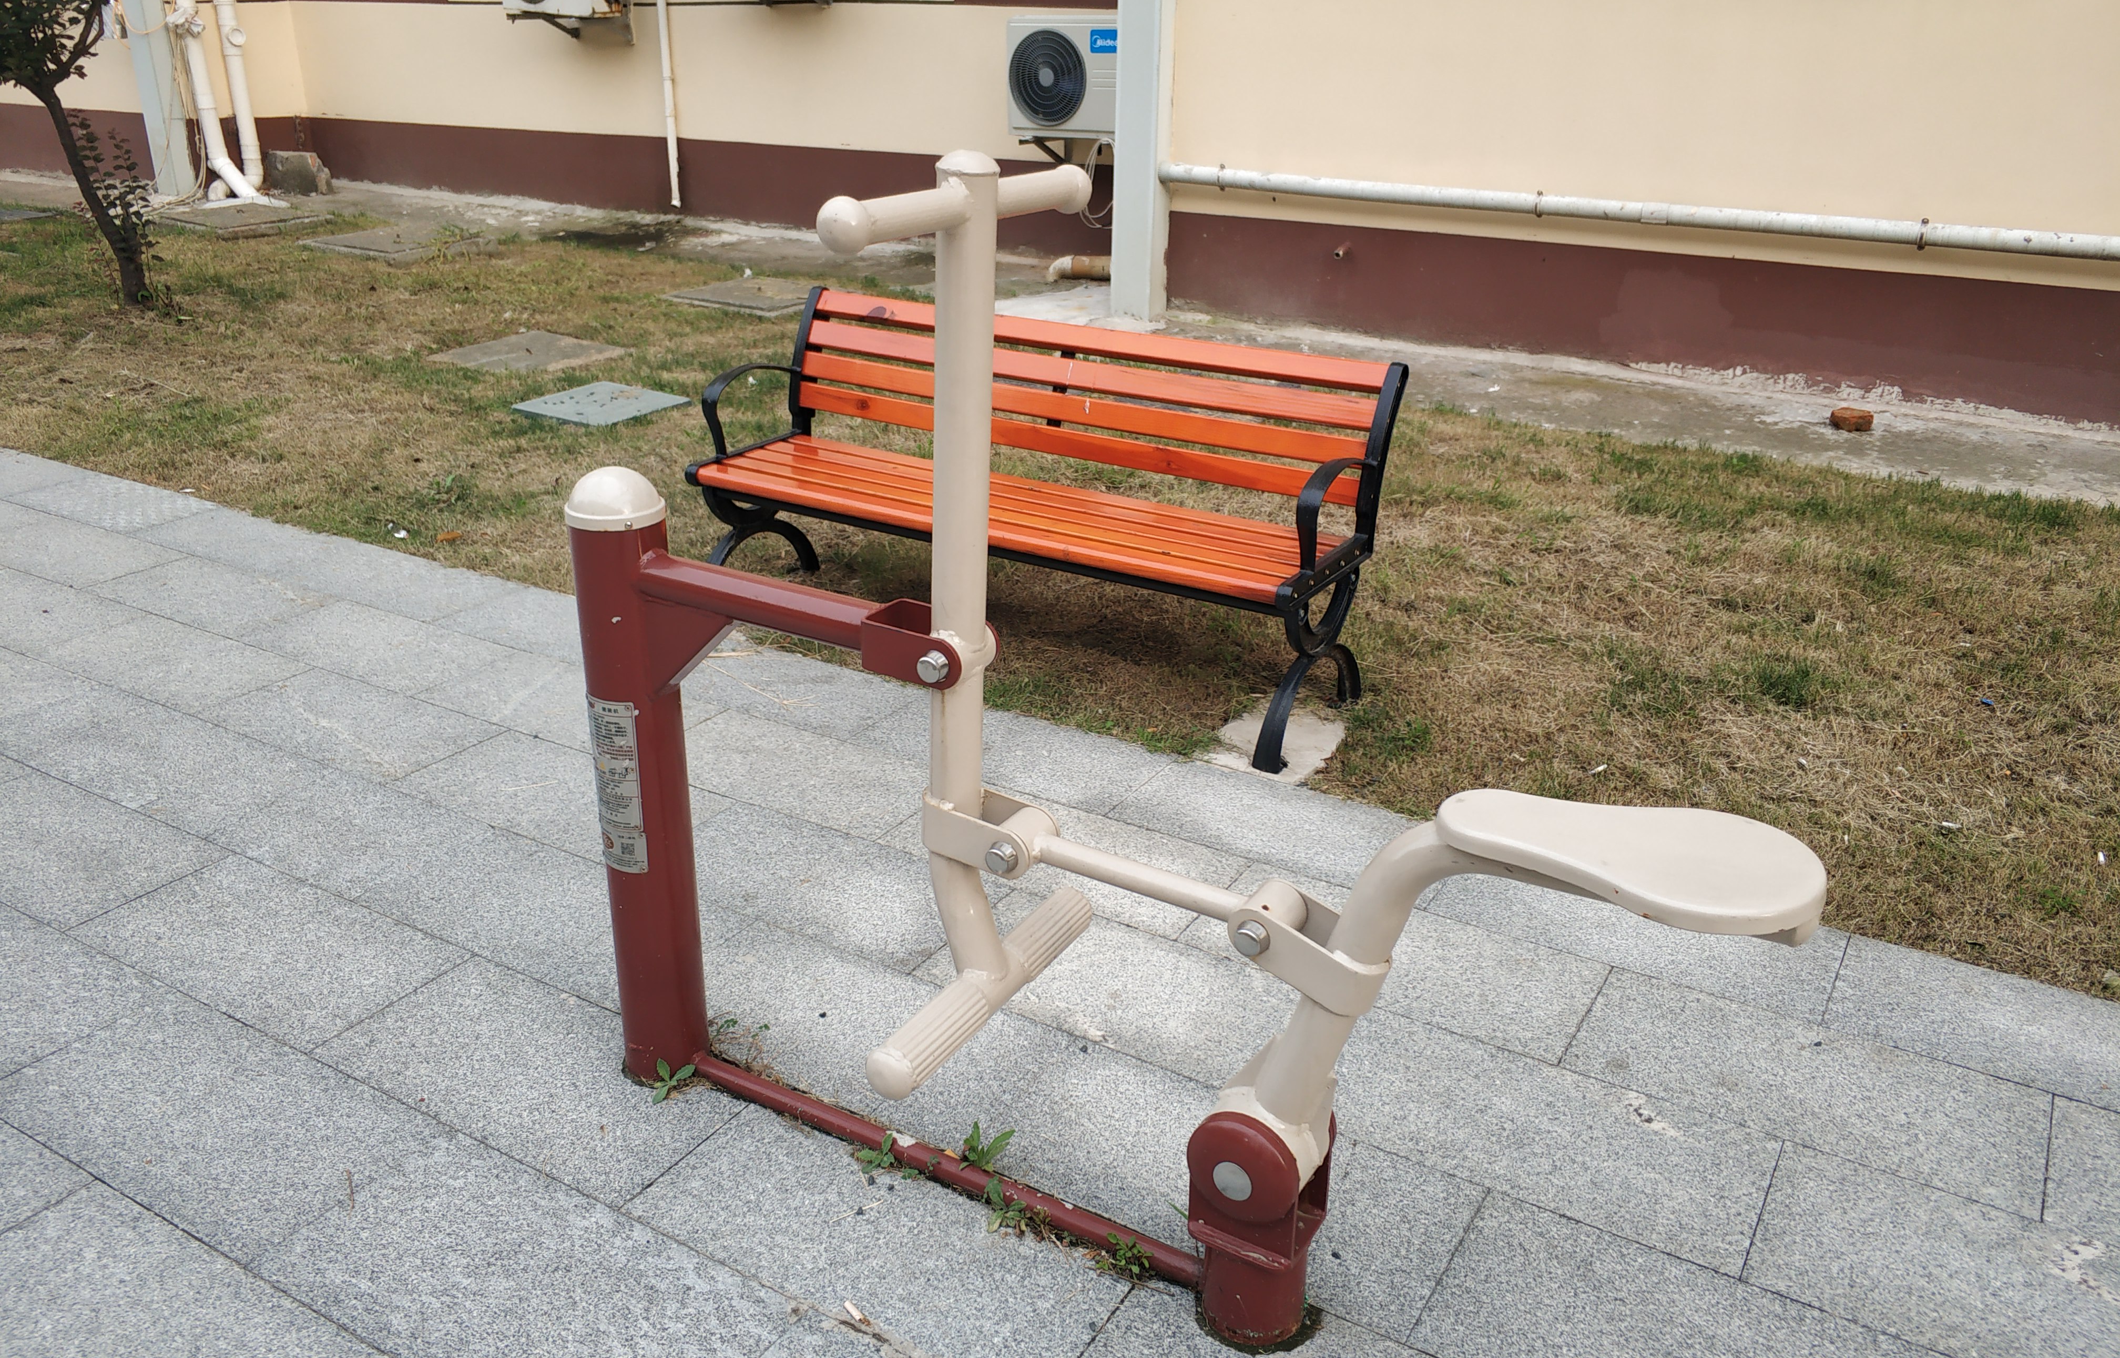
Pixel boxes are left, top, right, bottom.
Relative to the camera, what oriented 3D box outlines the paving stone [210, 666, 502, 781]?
[{"bbox_3d":[-1.434,0.100,3.313,0.600,0.040,0.300,14,26,28],"label":"paving stone"}]

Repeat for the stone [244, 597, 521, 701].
[{"bbox_3d":[-1.530,-0.059,3.702,0.598,0.035,0.301,14,26,28],"label":"stone"}]

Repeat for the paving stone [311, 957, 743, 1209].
[{"bbox_3d":[-0.715,0.553,2.281,0.600,0.040,0.300,14,26,28],"label":"paving stone"}]

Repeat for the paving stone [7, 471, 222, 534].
[{"bbox_3d":[-2.644,-0.473,4.637,0.600,0.040,0.300,14,26,28],"label":"paving stone"}]

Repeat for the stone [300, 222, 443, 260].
[{"bbox_3d":[-3.675,-2.382,9.080,0.780,0.060,0.660,14,26,28],"label":"stone"}]

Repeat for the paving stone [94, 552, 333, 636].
[{"bbox_3d":[-2.043,-0.186,3.983,0.598,0.035,0.301,14,26,28],"label":"paving stone"}]

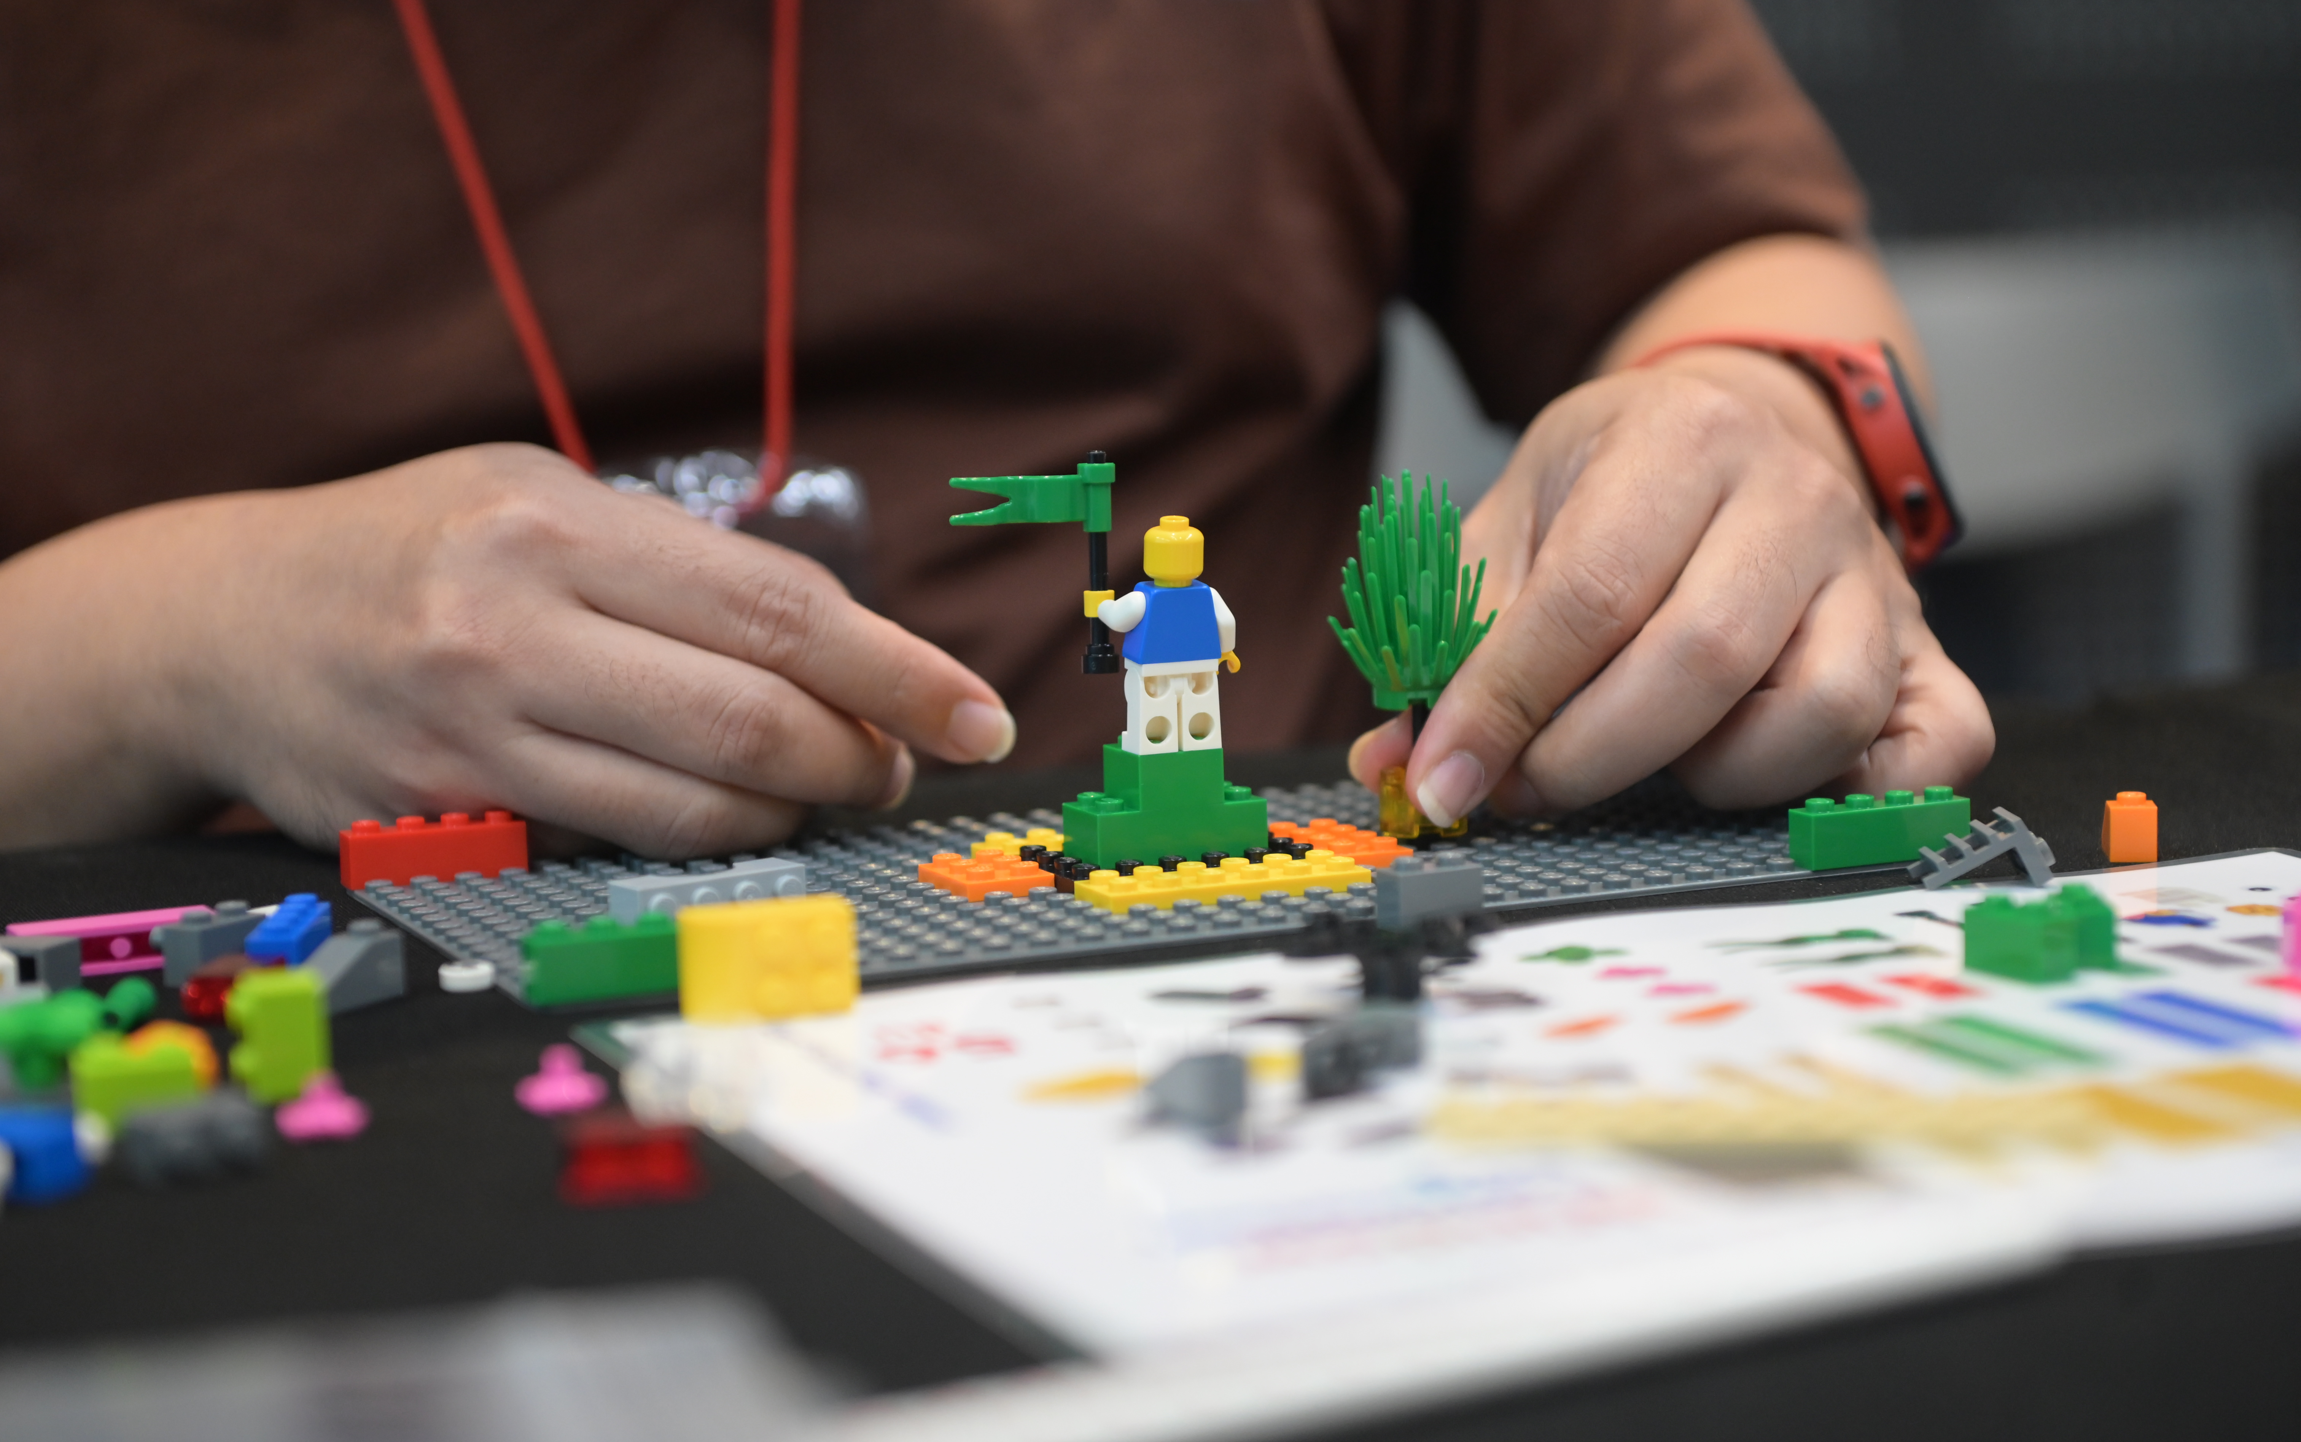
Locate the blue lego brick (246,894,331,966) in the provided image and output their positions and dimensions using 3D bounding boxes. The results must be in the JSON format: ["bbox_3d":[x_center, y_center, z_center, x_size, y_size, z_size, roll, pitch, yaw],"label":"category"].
[{"bbox_3d":[-0.136,0.036,0.705,0.008,0.011,0.032,-2,7,-1],"label":"blue lego brick"}]

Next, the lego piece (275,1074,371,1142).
[{"bbox_3d":[-0.111,0.051,0.599,0.012,0.007,0.012,-3,7,-11],"label":"lego piece"}]

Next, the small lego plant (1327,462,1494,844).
[{"bbox_3d":[0.047,-0.012,0.800,0.029,0.065,0.029,-2,7,0],"label":"small lego plant"}]

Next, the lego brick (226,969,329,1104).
[{"bbox_3d":[-0.121,0.044,0.621,0.011,0.016,0.016,-3,7,-15],"label":"lego brick"}]

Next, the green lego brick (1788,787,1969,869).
[{"bbox_3d":[0.126,0.019,0.772,0.032,0.011,0.008,-5,8,-23],"label":"green lego brick"}]

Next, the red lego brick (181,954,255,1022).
[{"bbox_3d":[-0.139,0.041,0.679,0.011,0.008,0.016,-1,7,4],"label":"red lego brick"}]

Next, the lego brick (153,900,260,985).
[{"bbox_3d":[-0.148,0.036,0.709,0.009,0.011,0.016,2,8,28],"label":"lego brick"}]

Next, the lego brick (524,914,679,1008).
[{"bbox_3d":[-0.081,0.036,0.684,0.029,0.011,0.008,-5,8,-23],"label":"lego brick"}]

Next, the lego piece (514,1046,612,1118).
[{"bbox_3d":[-0.080,0.049,0.612,0.012,0.007,0.012,-3,7,-8],"label":"lego piece"}]

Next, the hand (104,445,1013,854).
[{"bbox_3d":[-0.114,-0.013,0.853,0.178,0.074,0.083,7,9,14],"label":"hand"}]

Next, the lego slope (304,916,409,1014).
[{"bbox_3d":[-0.125,0.038,0.687,0.008,0.011,0.024,2,8,26],"label":"lego slope"}]

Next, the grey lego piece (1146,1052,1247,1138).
[{"bbox_3d":[0.007,0.048,0.588,0.009,0.008,0.009,2,8,29],"label":"grey lego piece"}]

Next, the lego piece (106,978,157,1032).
[{"bbox_3d":[-0.153,0.043,0.673,0.007,0.007,0.010,1,8,17],"label":"lego piece"}]

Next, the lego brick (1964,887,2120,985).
[{"bbox_3d":[0.134,0.032,0.674,0.016,0.011,0.016,-7,9,-36],"label":"lego brick"}]

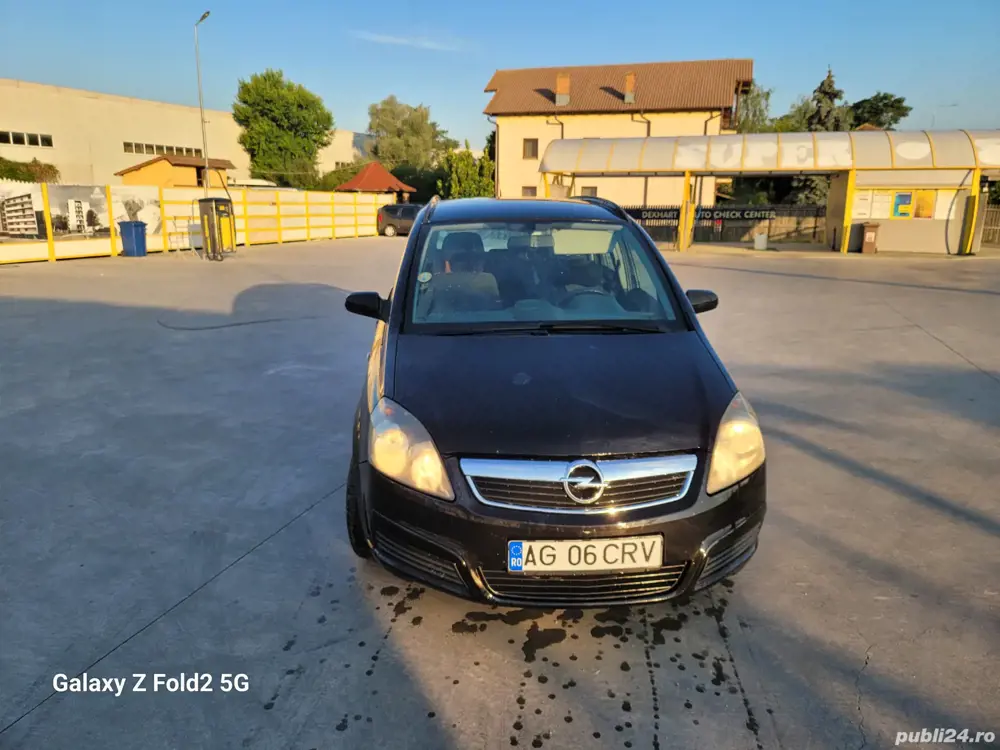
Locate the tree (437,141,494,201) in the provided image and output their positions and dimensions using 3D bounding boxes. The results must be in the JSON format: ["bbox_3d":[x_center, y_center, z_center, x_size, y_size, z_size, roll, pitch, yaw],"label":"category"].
[{"bbox_3d":[-2.086,-11.507,46.098,3.900,5.411,3.900,-1,13,-2],"label":"tree"}]

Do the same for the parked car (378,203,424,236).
[{"bbox_3d":[-4.282,-8.253,40.167,4.450,1.670,1.830,-2,13,-7],"label":"parked car"}]

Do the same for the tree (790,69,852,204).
[{"bbox_3d":[20.233,-14.275,48.045,4.300,9.892,4.300,5,14,21],"label":"tree"}]

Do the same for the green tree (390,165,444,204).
[{"bbox_3d":[-5.400,-11.675,49.646,3.800,4.191,3.800,-1,13,-6],"label":"green tree"}]

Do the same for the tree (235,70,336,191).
[{"bbox_3d":[-12.501,-13.046,44.211,6.300,9.272,6.300,-3,13,-15],"label":"tree"}]

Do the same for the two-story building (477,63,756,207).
[{"bbox_3d":[8.077,-15.375,51.176,16.600,10.700,12.000,3,13,12],"label":"two-story building"}]

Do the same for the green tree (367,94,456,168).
[{"bbox_3d":[-7.709,-19.135,67.443,8.800,10.945,8.800,-1,13,-6],"label":"green tree"}]

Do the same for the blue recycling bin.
[{"bbox_3d":[-11.843,-4.355,24.231,0.720,1.080,0.600,4,13,19],"label":"blue recycling bin"}]

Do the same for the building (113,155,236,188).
[{"bbox_3d":[-15.613,-8.446,36.019,4.200,3.900,4.600,5,14,23],"label":"building"}]

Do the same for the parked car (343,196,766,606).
[{"bbox_3d":[0.153,-0.275,4.708,1.880,1.650,4.450,-1,13,-3],"label":"parked car"}]

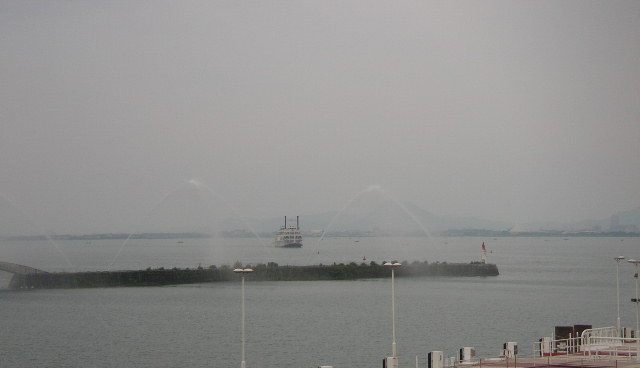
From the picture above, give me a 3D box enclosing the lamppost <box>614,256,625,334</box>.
[{"bbox_3d":[17.394,6.785,102.224,0.370,5.100,0.830,-1,-2,30],"label":"lamppost"}]

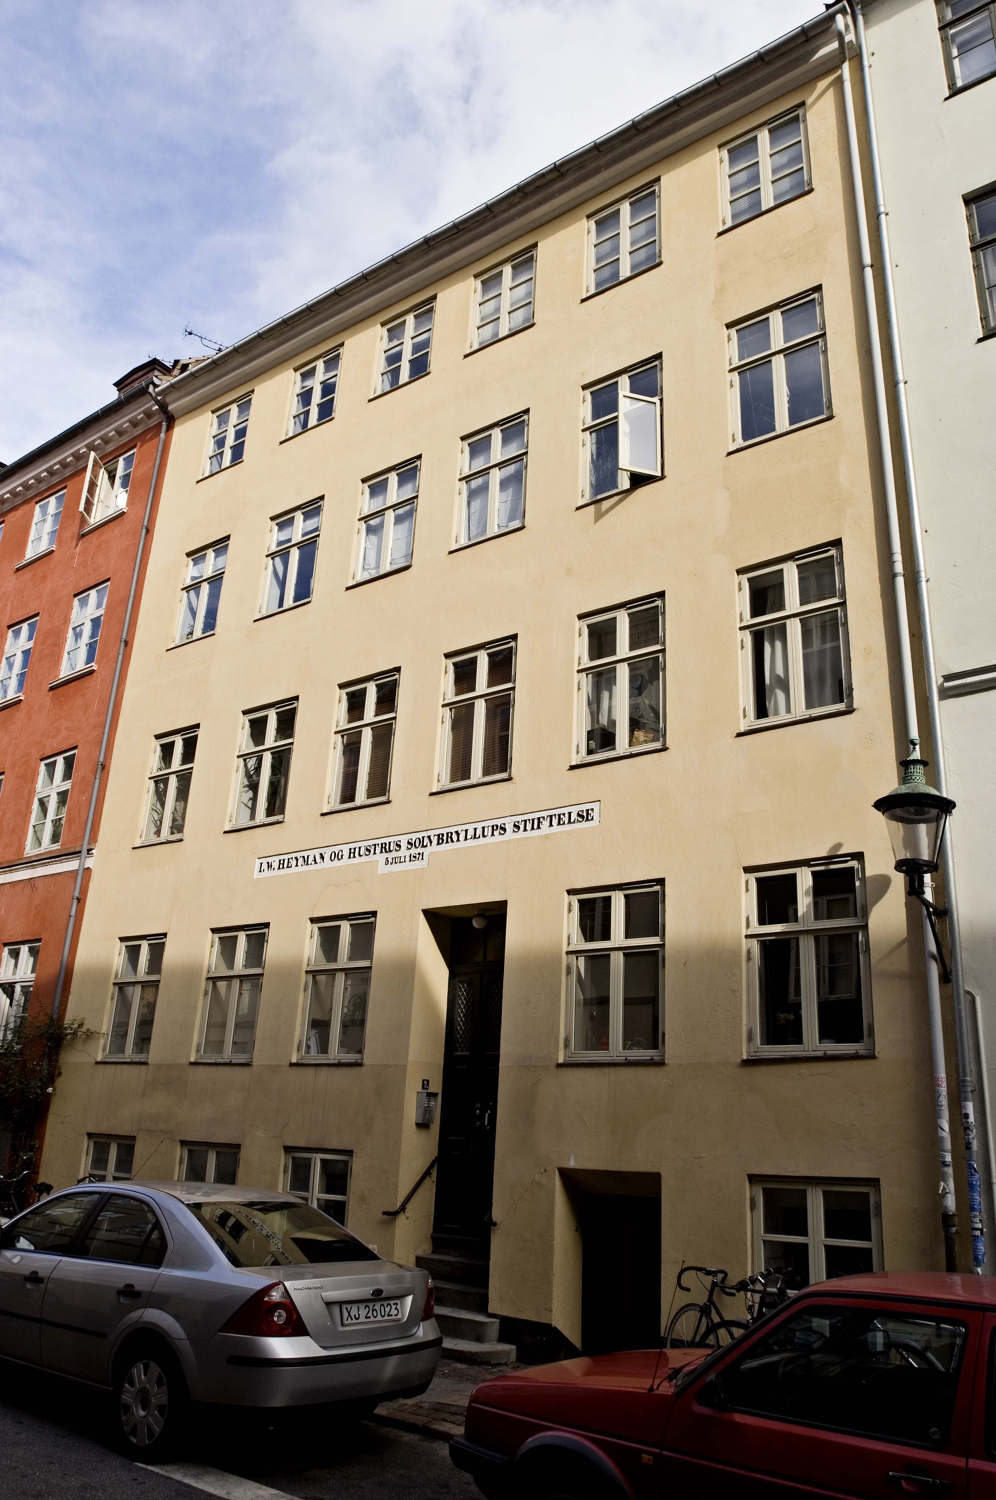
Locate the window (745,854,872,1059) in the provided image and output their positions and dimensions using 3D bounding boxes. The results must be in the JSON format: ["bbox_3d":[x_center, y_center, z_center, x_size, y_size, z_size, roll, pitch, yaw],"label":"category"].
[{"bbox_3d":[2.640,1.777,8.812,1.033,1.636,0.120,-12,-26,33],"label":"window"}]

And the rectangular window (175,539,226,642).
[{"bbox_3d":[-4.571,-2.436,16.264,1.001,1.642,0.130,-12,-26,33],"label":"rectangular window"}]

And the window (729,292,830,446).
[{"bbox_3d":[2.834,-3.812,10.477,1.035,1.581,0.150,-12,-25,34],"label":"window"}]

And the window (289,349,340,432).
[{"bbox_3d":[-2.822,-5.573,16.304,1.026,1.277,0.130,-12,-26,33],"label":"window"}]

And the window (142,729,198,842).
[{"bbox_3d":[-4.670,0.521,15.034,0.973,1.645,0.130,-12,-26,33],"label":"window"}]

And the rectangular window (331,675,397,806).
[{"bbox_3d":[-1.605,-0.088,12.946,1.003,1.668,0.130,-12,-26,33],"label":"rectangular window"}]

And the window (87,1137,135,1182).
[{"bbox_3d":[-4.787,5.300,12.956,0.885,0.860,0.120,-12,-26,33],"label":"window"}]

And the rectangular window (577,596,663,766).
[{"bbox_3d":[1.318,-0.729,10.982,1.052,1.704,0.130,-12,-26,33],"label":"rectangular window"}]

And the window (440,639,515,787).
[{"bbox_3d":[-0.191,-0.410,12.001,1.027,1.686,0.130,-12,-26,33],"label":"window"}]

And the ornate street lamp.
[{"bbox_3d":[3.102,0.782,7.570,0.570,1.630,1.085,-12,-25,34],"label":"ornate street lamp"}]

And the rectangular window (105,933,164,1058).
[{"bbox_3d":[-4.641,3.198,13.396,1.027,1.581,0.150,-12,-25,34],"label":"rectangular window"}]

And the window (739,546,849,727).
[{"bbox_3d":[2.831,-1.066,9.966,1.041,1.705,0.130,-12,-26,33],"label":"window"}]

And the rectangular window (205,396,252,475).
[{"bbox_3d":[-4.385,-5.160,17.219,0.950,1.342,0.120,-12,-26,33],"label":"rectangular window"}]

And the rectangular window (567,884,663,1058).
[{"bbox_3d":[1.077,2.015,9.444,1.052,1.569,0.150,-12,-25,34],"label":"rectangular window"}]

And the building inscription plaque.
[{"bbox_3d":[-0.996,1.104,11.321,4.844,0.405,0.050,-12,-25,34],"label":"building inscription plaque"}]

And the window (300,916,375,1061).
[{"bbox_3d":[-1.751,2.712,11.764,0.962,1.600,0.120,-12,-26,33],"label":"window"}]

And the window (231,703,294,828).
[{"bbox_3d":[-3.047,0.216,13.846,1.003,1.667,0.120,-12,-26,33],"label":"window"}]

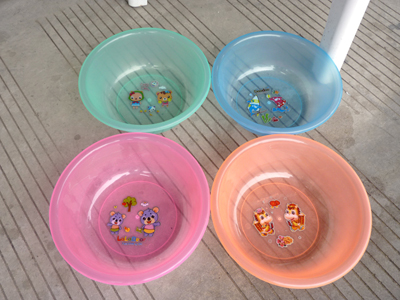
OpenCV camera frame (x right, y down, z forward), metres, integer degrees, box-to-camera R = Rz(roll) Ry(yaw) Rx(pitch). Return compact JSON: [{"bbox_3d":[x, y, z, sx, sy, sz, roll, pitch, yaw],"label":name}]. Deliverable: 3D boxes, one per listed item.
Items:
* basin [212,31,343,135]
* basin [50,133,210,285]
[{"bbox_3d":[0.190,-0.154,0.880,0.324,0.112,0.324,0,62,-1],"label":"basin"},{"bbox_3d":[-0.142,0.128,0.728,0.324,0.112,0.324,0,62,-1],"label":"basin"}]

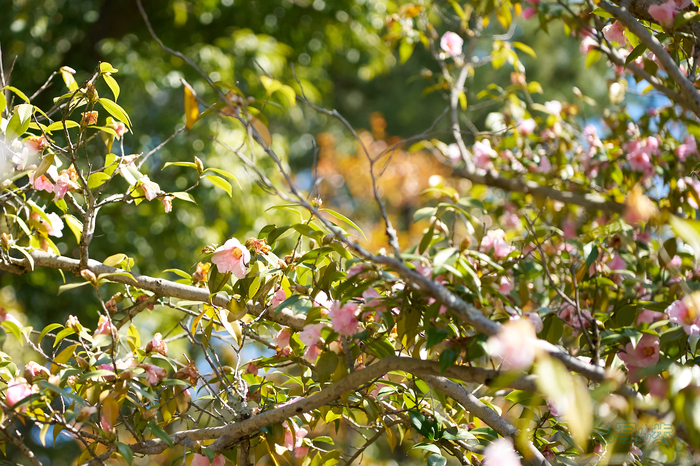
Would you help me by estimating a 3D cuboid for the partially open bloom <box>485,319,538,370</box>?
[{"bbox_3d":[0.178,0.123,2.150,0.052,0.052,0.045,0,6,0],"label":"partially open bloom"}]

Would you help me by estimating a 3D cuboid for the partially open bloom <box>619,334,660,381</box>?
[{"bbox_3d":[0.429,0.184,2.880,0.062,0.066,0.045,2,-7,-17],"label":"partially open bloom"}]

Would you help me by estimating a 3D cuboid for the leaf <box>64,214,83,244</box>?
[{"bbox_3d":[-0.420,-0.007,2.950,0.024,0.054,0.015,-30,0,-36],"label":"leaf"}]

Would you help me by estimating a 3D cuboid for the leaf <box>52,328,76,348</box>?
[{"bbox_3d":[-0.432,0.160,2.950,0.048,0.020,0.014,-34,-36,0],"label":"leaf"}]

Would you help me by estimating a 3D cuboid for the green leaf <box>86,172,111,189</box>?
[{"bbox_3d":[-0.375,-0.078,2.900,0.036,0.024,0.018,2,-1,-18],"label":"green leaf"}]

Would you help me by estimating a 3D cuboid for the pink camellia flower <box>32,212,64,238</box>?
[{"bbox_3d":[-0.442,-0.011,2.850,0.048,0.042,0.042,5,-3,-37],"label":"pink camellia flower"}]

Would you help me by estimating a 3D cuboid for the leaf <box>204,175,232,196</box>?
[{"bbox_3d":[-0.237,-0.086,3.500,0.062,0.022,0.016,38,-41,6],"label":"leaf"}]

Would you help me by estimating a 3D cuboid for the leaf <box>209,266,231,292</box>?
[{"bbox_3d":[-0.235,0.082,3.500,0.038,0.053,0.015,1,-7,-9],"label":"leaf"}]

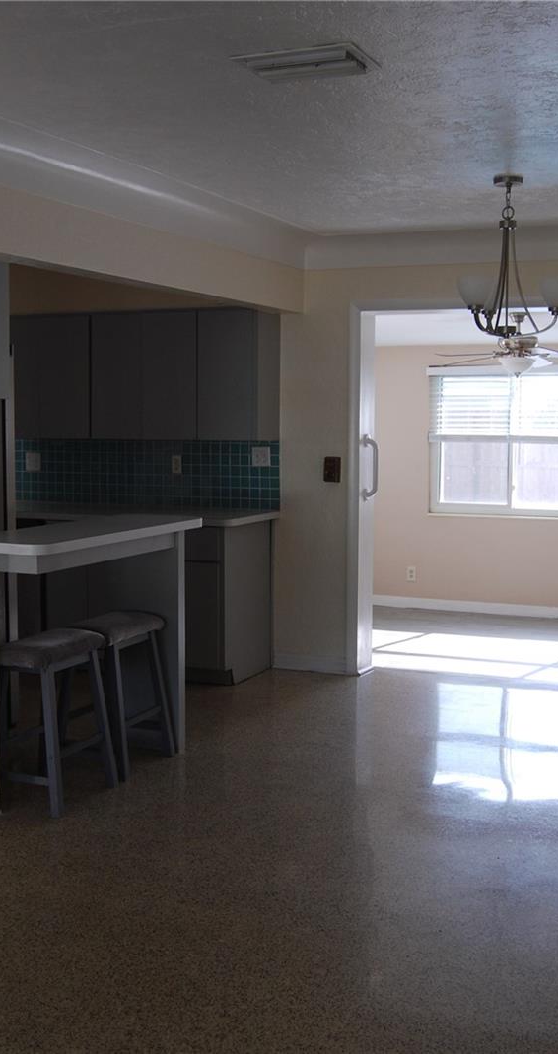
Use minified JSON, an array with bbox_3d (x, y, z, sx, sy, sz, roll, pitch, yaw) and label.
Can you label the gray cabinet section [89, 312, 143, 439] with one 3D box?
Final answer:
[{"bbox_3d":[-0.903,-0.898,7.098,0.348,0.744,0.311,3,6,25],"label":"gray cabinet section"}]

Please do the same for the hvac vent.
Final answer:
[{"bbox_3d":[0.072,-1.247,3.188,0.350,0.025,0.230,3,6,24],"label":"hvac vent"}]

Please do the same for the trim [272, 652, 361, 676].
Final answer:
[{"bbox_3d":[0.182,0.781,6.738,0.463,0.100,0.020,2,6,22],"label":"trim"}]

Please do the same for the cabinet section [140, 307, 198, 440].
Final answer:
[{"bbox_3d":[-0.578,-0.883,6.949,0.377,0.744,0.311,3,6,25],"label":"cabinet section"}]

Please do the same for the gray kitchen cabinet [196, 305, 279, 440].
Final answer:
[{"bbox_3d":[-0.234,-0.845,6.604,0.387,0.720,0.300,3,6,24],"label":"gray kitchen cabinet"}]

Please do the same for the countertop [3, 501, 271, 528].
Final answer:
[{"bbox_3d":[-1.027,-0.078,6.847,1.925,0.040,0.640,3,6,24],"label":"countertop"}]

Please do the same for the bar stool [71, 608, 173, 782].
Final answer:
[{"bbox_3d":[-0.700,0.683,4.970,0.340,0.625,0.450,3,6,24],"label":"bar stool"}]

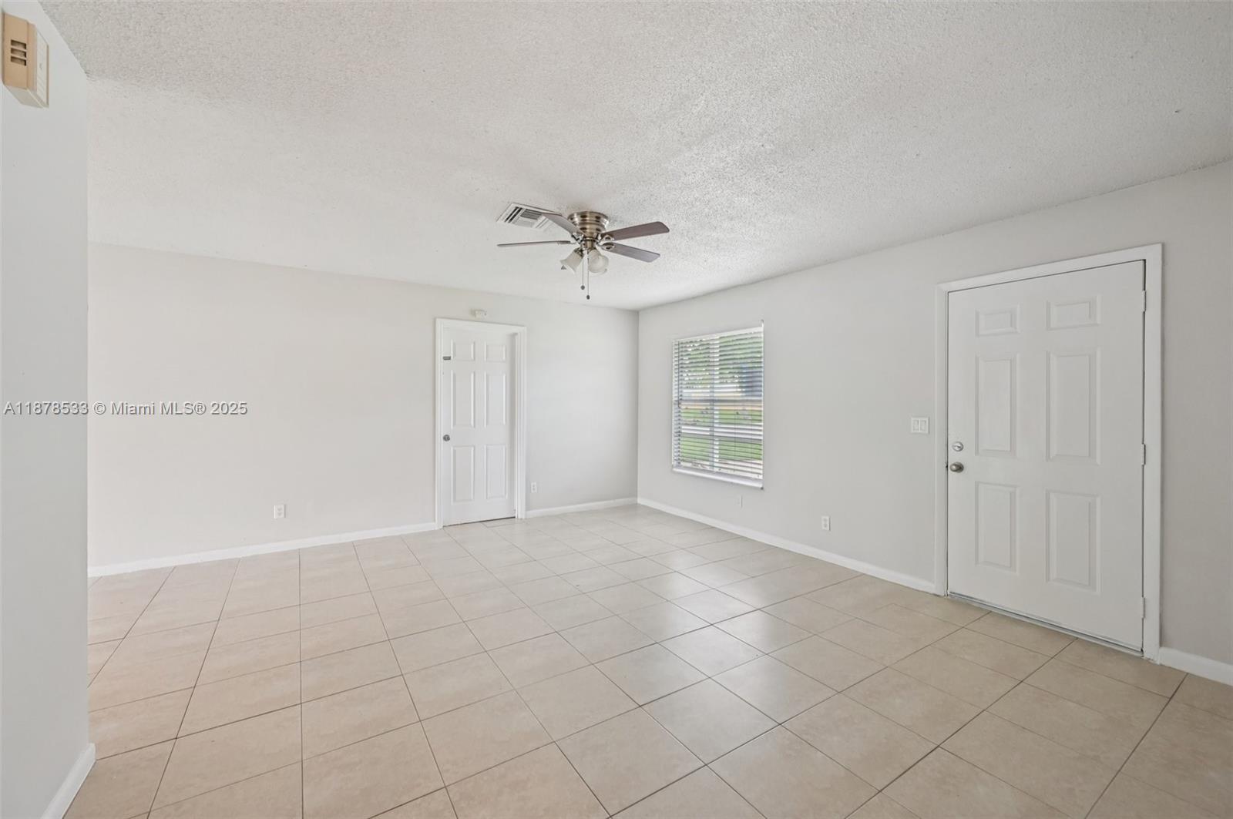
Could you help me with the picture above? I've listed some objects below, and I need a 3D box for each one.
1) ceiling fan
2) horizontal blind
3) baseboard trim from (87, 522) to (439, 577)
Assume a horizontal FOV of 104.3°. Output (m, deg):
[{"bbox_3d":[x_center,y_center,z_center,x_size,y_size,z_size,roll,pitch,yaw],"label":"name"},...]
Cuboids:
[{"bbox_3d":[-0.158,-0.934,2.970,1.050,0.510,1.070,0,1,-33],"label":"ceiling fan"},{"bbox_3d":[1.055,-0.050,5.066,0.055,1.470,1.292,0,1,-33],"label":"horizontal blind"},{"bbox_3d":[-2.830,1.185,4.159,2.443,0.075,0.018,0,1,-33],"label":"baseboard trim"}]

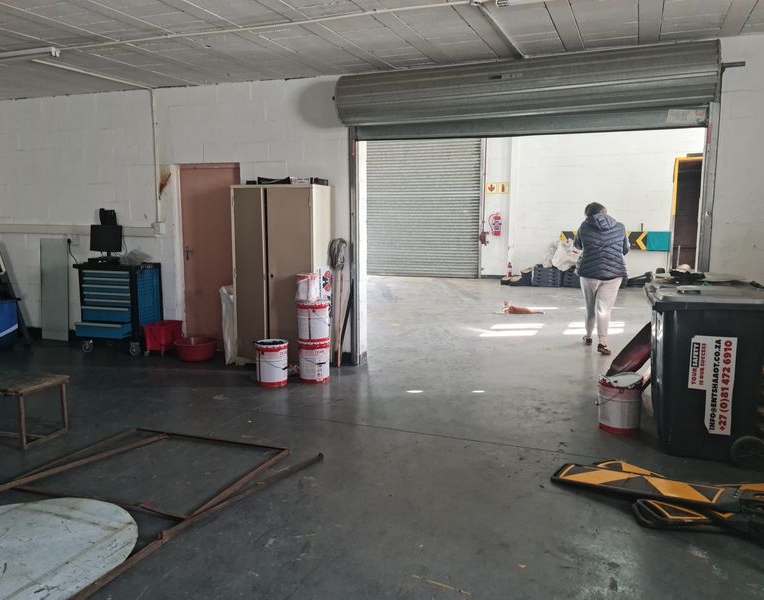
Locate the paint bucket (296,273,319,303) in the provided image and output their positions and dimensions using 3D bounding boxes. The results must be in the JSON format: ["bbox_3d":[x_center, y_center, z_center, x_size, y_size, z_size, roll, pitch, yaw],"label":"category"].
[{"bbox_3d":[-0.684,-0.122,5.743,0.205,0.271,0.205,0,8,0],"label":"paint bucket"}]

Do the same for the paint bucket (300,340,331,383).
[{"bbox_3d":[-0.629,0.562,5.817,0.295,0.360,0.295,-1,8,-6],"label":"paint bucket"}]

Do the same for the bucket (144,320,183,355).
[{"bbox_3d":[-2.460,0.432,7.027,0.245,0.330,0.390,1,8,7],"label":"bucket"}]

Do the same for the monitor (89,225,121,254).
[{"bbox_3d":[-3.181,-0.686,7.207,0.485,0.348,0.170,3,8,22],"label":"monitor"}]

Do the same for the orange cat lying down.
[{"bbox_3d":[2.215,0.111,9.885,0.600,0.200,0.240,-1,8,-5],"label":"orange cat lying down"}]

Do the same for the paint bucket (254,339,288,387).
[{"bbox_3d":[-1.009,0.571,5.668,0.305,0.380,0.305,-1,8,-10],"label":"paint bucket"}]

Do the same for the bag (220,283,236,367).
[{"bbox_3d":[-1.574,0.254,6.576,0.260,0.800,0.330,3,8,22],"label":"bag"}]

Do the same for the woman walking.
[{"bbox_3d":[2.484,-0.261,7.096,0.560,1.668,0.480,2,8,12],"label":"woman walking"}]

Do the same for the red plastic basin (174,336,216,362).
[{"bbox_3d":[-2.004,0.539,6.721,0.444,0.198,0.444,0,8,0],"label":"red plastic basin"}]

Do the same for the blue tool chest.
[{"bbox_3d":[-2.964,0.097,6.963,0.760,0.975,0.535,3,8,19],"label":"blue tool chest"}]

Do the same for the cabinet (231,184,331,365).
[{"bbox_3d":[-0.999,-0.233,6.313,0.910,1.805,0.390,3,8,21],"label":"cabinet"}]

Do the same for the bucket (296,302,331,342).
[{"bbox_3d":[-0.631,0.195,5.792,0.297,0.374,0.297,0,8,0],"label":"bucket"}]

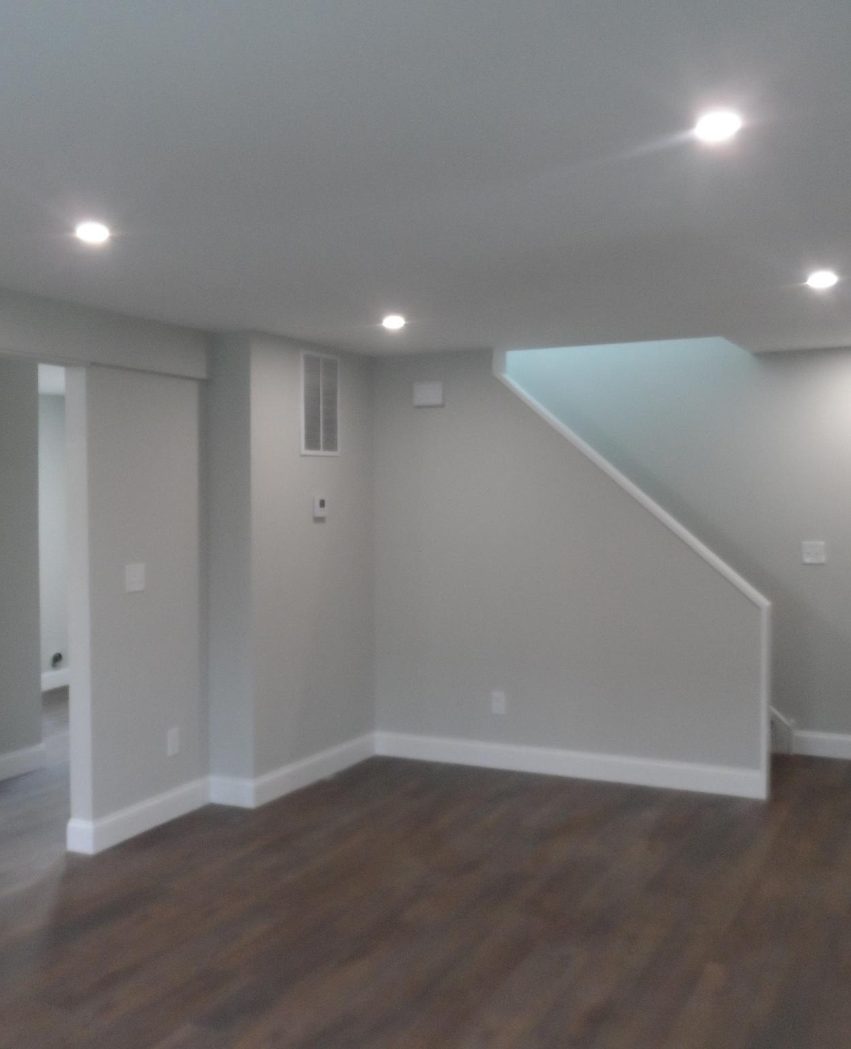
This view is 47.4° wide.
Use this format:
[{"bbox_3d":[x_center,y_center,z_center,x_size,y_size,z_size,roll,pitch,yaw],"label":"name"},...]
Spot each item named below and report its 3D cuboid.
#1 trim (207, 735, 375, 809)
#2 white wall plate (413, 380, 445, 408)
[{"bbox_3d":[-0.662,1.281,5.170,0.250,0.138,1.118,0,2,29],"label":"trim"},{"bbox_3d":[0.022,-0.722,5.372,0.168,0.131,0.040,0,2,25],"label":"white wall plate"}]

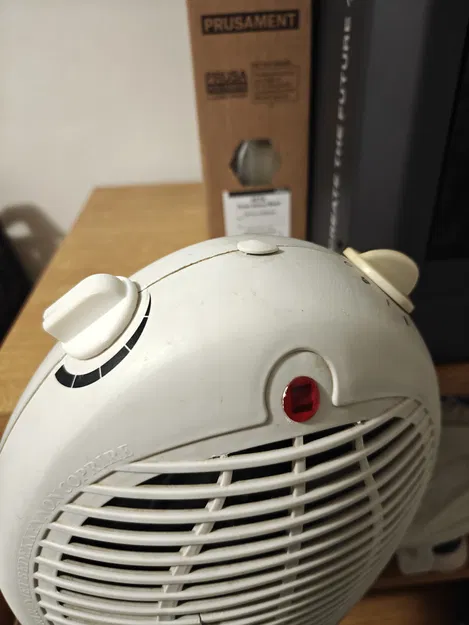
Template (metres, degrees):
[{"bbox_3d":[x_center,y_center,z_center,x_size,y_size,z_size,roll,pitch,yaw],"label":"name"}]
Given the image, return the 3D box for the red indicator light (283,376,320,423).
[{"bbox_3d":[0.024,0.031,0.153,0.014,0.016,0.003,-1,-8,-13],"label":"red indicator light"}]

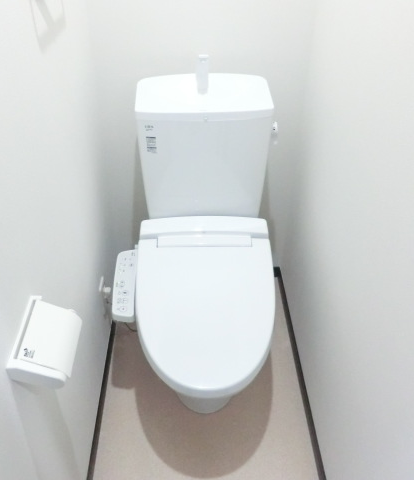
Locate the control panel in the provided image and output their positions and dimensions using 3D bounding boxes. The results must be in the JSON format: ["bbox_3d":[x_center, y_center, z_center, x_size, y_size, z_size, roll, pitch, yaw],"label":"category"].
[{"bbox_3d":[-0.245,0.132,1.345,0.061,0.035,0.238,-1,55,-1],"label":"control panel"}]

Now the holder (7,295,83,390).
[{"bbox_3d":[-0.299,0.191,0.839,0.093,0.089,0.158,-1,42,-1],"label":"holder"}]

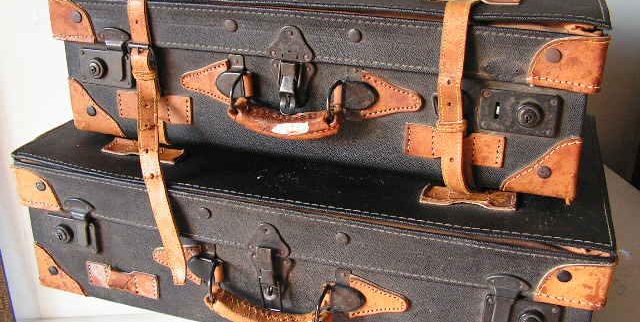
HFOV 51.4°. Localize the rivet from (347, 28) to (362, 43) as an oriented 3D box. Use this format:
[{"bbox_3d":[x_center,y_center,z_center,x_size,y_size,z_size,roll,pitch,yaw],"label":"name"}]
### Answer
[{"bbox_3d":[0.035,-0.127,0.678,0.015,0.015,0.005,8,26,17],"label":"rivet"}]

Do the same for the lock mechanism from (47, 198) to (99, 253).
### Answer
[{"bbox_3d":[-0.302,0.078,0.804,0.075,0.071,0.018,8,25,16],"label":"lock mechanism"}]

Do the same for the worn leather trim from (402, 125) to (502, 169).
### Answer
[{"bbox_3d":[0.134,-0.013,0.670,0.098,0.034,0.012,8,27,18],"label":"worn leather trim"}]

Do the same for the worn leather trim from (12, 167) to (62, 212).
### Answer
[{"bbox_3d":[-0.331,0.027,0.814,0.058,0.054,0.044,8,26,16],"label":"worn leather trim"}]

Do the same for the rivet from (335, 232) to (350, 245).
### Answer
[{"bbox_3d":[0.024,0.081,0.695,0.016,0.017,0.006,8,25,16],"label":"rivet"}]

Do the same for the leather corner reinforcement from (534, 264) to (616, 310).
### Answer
[{"bbox_3d":[0.237,0.110,0.622,0.062,0.051,0.032,8,27,16],"label":"leather corner reinforcement"}]

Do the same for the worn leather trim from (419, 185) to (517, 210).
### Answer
[{"bbox_3d":[0.156,0.037,0.695,0.097,0.009,0.040,8,25,16],"label":"worn leather trim"}]

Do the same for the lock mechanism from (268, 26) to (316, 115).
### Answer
[{"bbox_3d":[-0.029,-0.092,0.690,0.050,0.091,0.022,8,27,18],"label":"lock mechanism"}]

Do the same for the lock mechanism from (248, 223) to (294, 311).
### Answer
[{"bbox_3d":[-0.056,0.118,0.726,0.045,0.105,0.021,8,26,16],"label":"lock mechanism"}]

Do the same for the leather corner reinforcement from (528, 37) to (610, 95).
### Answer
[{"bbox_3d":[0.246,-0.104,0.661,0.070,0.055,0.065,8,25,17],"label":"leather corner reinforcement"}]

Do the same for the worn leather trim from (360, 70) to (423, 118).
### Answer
[{"bbox_3d":[0.070,-0.065,0.702,0.078,0.056,0.006,8,26,17],"label":"worn leather trim"}]

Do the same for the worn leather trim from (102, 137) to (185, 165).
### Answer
[{"bbox_3d":[-0.204,-0.015,0.769,0.099,0.012,0.038,8,27,16],"label":"worn leather trim"}]

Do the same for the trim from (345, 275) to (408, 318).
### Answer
[{"bbox_3d":[0.059,0.151,0.712,0.077,0.058,0.009,8,25,16],"label":"trim"}]

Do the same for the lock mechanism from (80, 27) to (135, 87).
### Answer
[{"bbox_3d":[-0.252,-0.117,0.768,0.068,0.067,0.018,8,27,18],"label":"lock mechanism"}]

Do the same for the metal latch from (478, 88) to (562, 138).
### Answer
[{"bbox_3d":[0.188,-0.042,0.631,0.075,0.042,0.018,8,27,18],"label":"metal latch"}]

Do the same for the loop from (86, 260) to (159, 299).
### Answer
[{"bbox_3d":[-0.237,0.145,0.792,0.096,0.035,0.012,8,27,16],"label":"loop"}]

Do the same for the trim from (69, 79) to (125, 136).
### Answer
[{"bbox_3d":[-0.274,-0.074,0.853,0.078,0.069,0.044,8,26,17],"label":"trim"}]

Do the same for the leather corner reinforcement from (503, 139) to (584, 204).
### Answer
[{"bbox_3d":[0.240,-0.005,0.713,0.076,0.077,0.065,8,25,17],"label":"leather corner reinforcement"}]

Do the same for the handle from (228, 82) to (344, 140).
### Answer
[{"bbox_3d":[-0.038,-0.059,0.715,0.132,0.051,0.045,8,26,17],"label":"handle"}]

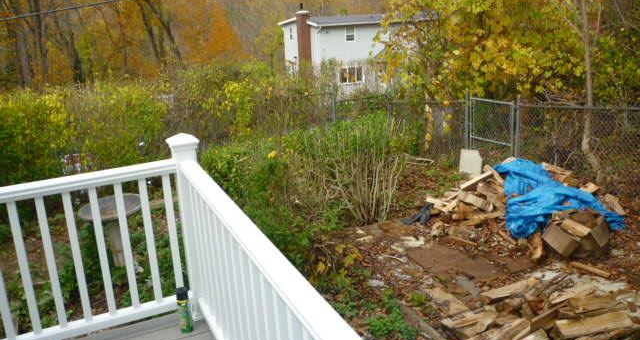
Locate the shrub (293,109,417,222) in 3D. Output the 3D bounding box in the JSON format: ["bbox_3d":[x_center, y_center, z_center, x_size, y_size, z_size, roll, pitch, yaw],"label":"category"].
[{"bbox_3d":[0.362,-0.026,5.981,1.342,1.236,1.150,-2,17,0],"label":"shrub"}]

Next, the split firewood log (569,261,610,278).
[{"bbox_3d":[2.347,0.869,4.657,0.070,0.060,0.318,-16,22,-39],"label":"split firewood log"}]

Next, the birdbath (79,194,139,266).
[{"bbox_3d":[-1.729,0.579,4.556,0.530,0.622,0.530,-2,17,0],"label":"birdbath"}]

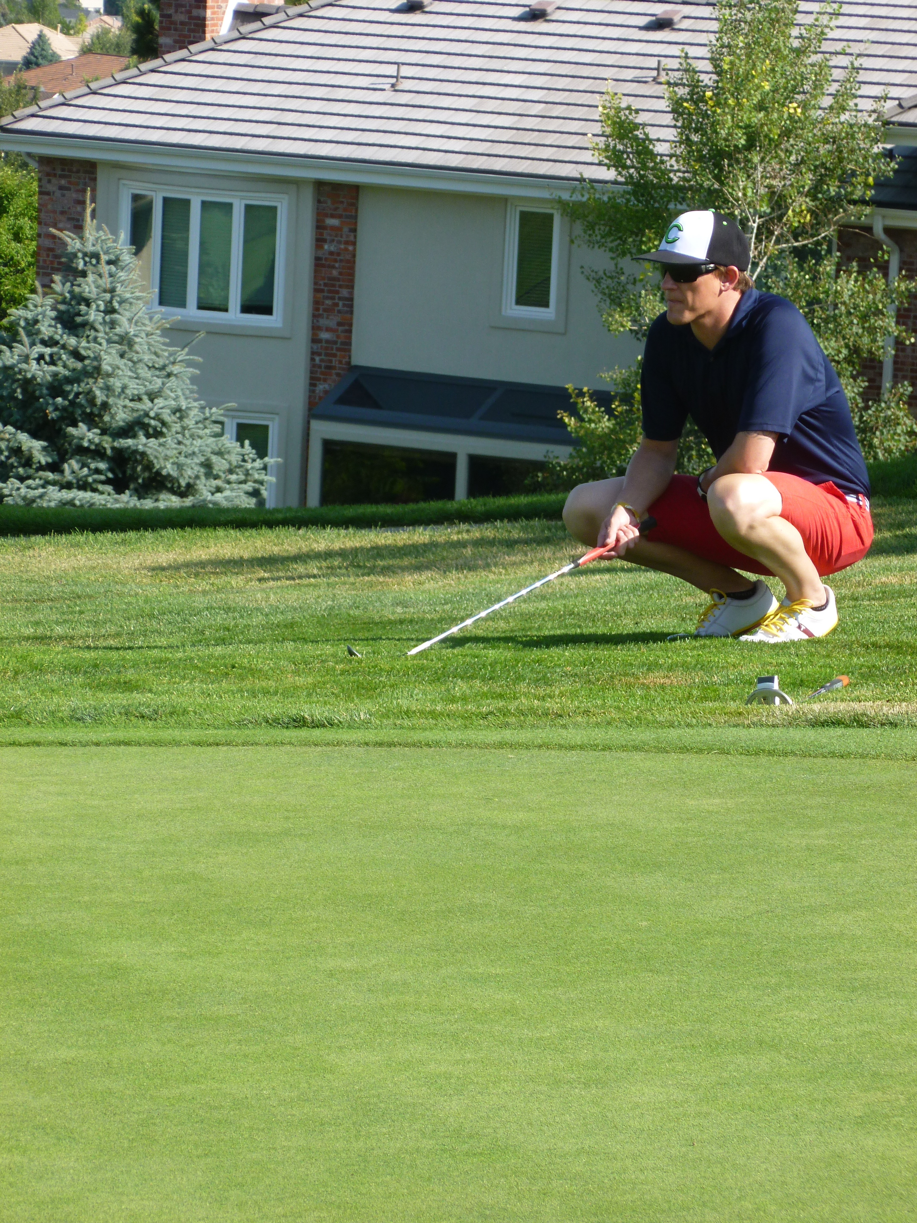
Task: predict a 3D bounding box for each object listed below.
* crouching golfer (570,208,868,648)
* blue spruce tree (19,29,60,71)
[{"bbox_3d":[0.603,-0.436,19.000,0.680,1.010,0.680,-2,7,-40],"label":"crouching golfer"},{"bbox_3d":[-27.932,-36.573,540.000,3.100,4.600,3.100,3,6,0],"label":"blue spruce tree"}]

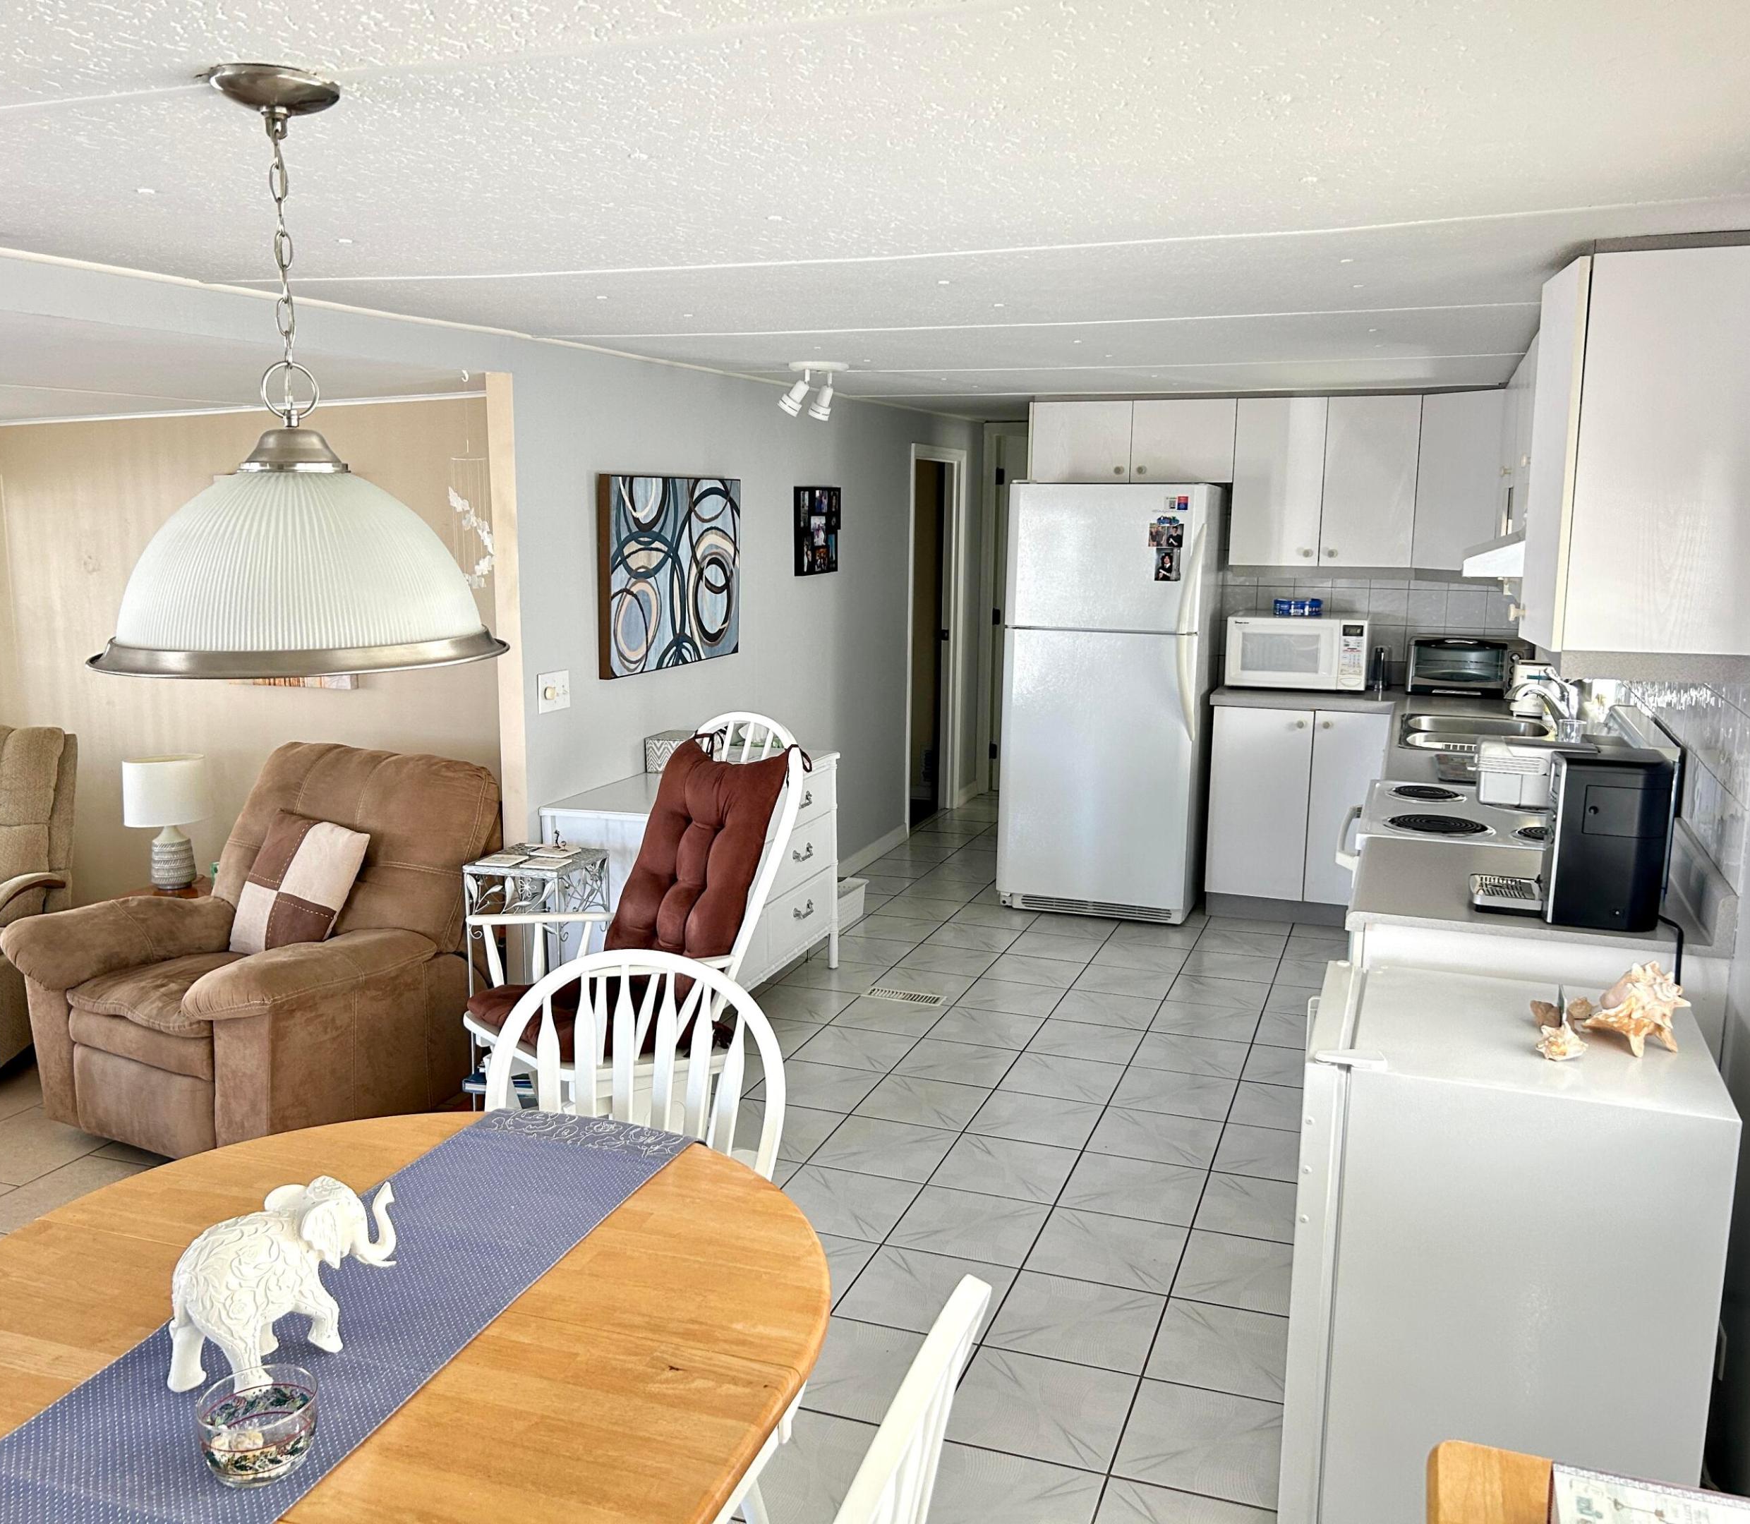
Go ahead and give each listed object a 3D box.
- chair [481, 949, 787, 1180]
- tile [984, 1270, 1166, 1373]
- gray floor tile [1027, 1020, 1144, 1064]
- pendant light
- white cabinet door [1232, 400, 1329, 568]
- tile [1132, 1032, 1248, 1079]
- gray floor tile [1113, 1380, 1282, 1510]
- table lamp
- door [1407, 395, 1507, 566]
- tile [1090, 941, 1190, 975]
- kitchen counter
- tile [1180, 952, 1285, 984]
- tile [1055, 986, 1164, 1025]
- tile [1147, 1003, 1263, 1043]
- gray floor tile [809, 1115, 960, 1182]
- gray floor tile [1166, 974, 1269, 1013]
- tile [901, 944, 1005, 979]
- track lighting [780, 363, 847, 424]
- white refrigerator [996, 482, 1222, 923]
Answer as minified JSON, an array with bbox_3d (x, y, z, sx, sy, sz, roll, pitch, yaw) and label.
[{"bbox_3d":[-0.387,0.839,2.297,0.490,0.980,0.520,1,10,5],"label":"chair"},{"bbox_3d":[0.434,1.183,3.225,0.329,0.010,0.329,4,11,19],"label":"tile"},{"bbox_3d":[0.683,0.903,4.905,0.330,0.010,0.330,4,11,19],"label":"gray floor tile"},{"bbox_3d":[-0.603,-0.397,1.568,0.418,0.574,0.418,4,11,20],"label":"pendant light"},{"bbox_3d":[1.631,-1.128,6.168,0.347,0.664,0.020,4,11,19],"label":"white cabinet door"},{"bbox_3d":[0.991,0.919,4.766,0.329,0.010,0.329,4,11,19],"label":"tile"},{"bbox_3d":[0.626,1.258,2.807,0.325,0.010,0.322,4,11,20],"label":"gray floor tile"},{"bbox_3d":[-2.119,0.184,4.569,0.236,0.395,0.236,4,11,19],"label":"table lamp"},{"bbox_3d":[2.229,-1.072,5.849,0.025,0.671,0.415,-4,11,-25],"label":"door"},{"bbox_3d":[1.013,0.739,5.800,0.329,0.010,0.329,4,11,19],"label":"tile"},{"bbox_3d":[1.327,0.276,3.140,0.648,0.040,0.750,4,11,19],"label":"kitchen counter"},{"bbox_3d":[1.318,0.758,5.645,0.325,0.010,0.325,4,11,19],"label":"tile"},{"bbox_3d":[0.790,0.844,5.183,0.329,0.010,0.329,4,11,19],"label":"tile"},{"bbox_3d":[1.103,0.867,5.074,0.329,0.010,0.329,4,11,19],"label":"tile"},{"bbox_3d":[0.032,1.028,4.041,0.325,0.010,0.322,4,11,20],"label":"gray floor tile"},{"bbox_3d":[1.207,0.810,5.340,0.325,0.010,0.325,4,11,19],"label":"gray floor tile"},{"bbox_3d":[0.282,0.751,5.743,0.330,0.010,0.330,4,11,19],"label":"tile"},{"bbox_3d":[-0.196,-1.213,5.081,0.225,0.200,0.170,4,11,20],"label":"track lighting"},{"bbox_3d":[1.014,-0.286,6.491,0.793,1.770,0.747,4,11,19],"label":"white refrigerator"}]

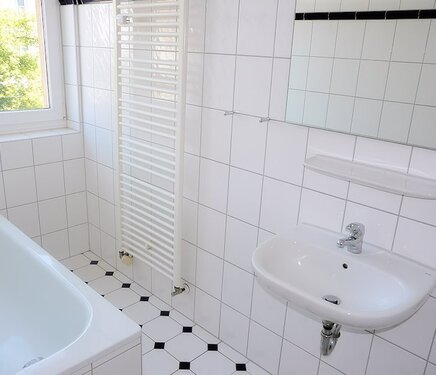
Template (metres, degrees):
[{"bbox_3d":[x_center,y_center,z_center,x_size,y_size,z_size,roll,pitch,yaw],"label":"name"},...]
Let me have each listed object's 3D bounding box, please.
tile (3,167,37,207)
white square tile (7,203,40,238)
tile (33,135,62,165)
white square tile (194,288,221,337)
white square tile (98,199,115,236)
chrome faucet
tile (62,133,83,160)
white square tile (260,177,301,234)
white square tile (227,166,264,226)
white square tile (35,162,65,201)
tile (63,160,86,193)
[{"bbox_3d":[-1.261,-0.003,2.582,0.015,0.246,0.191,19,25,40],"label":"tile"},{"bbox_3d":[-1.271,0.233,2.660,0.010,0.248,0.193,19,25,40],"label":"white square tile"},{"bbox_3d":[-1.117,-0.242,2.651,0.015,0.168,0.191,19,25,40],"label":"tile"},{"bbox_3d":[-0.055,0.694,2.254,0.196,0.236,0.010,19,25,40],"label":"white square tile"},{"bbox_3d":[-0.763,0.210,2.808,0.196,0.248,0.010,19,25,40],"label":"white square tile"},{"bbox_3d":[0.467,0.181,1.399,0.052,0.114,0.150,19,25,40],"label":"chrome faucet"},{"bbox_3d":[-0.995,-0.277,2.776,0.015,0.168,0.157,19,25,40],"label":"tile"},{"bbox_3d":[0.271,0.091,1.766,0.193,0.246,0.015,19,25,40],"label":"white square tile"},{"bbox_3d":[0.128,0.041,1.892,0.193,0.246,0.015,19,25,40],"label":"white square tile"},{"bbox_3d":[-1.127,-0.042,2.719,0.015,0.246,0.191,19,25,40],"label":"white square tile"},{"bbox_3d":[-1.003,-0.078,2.840,0.010,0.248,0.157,19,25,40],"label":"tile"}]

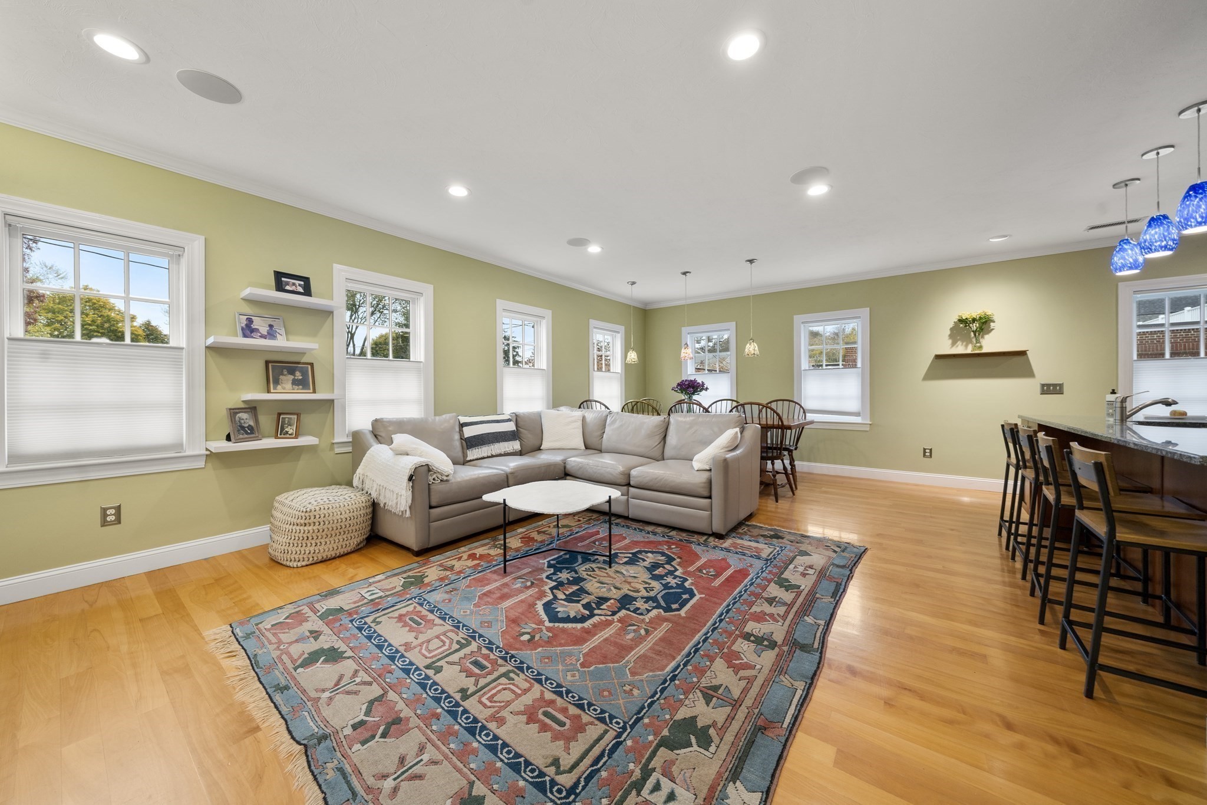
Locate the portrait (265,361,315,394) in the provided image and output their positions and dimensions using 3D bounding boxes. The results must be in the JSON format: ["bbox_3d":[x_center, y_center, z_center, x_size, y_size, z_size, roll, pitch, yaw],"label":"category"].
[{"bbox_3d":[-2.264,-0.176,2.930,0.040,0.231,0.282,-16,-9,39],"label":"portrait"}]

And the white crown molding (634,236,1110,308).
[{"bbox_3d":[2.886,-1.629,5.450,5.341,0.085,0.085,1,1,36],"label":"white crown molding"}]

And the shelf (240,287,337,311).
[{"bbox_3d":[-2.253,-0.743,2.944,0.260,0.040,0.559,1,1,40],"label":"shelf"}]

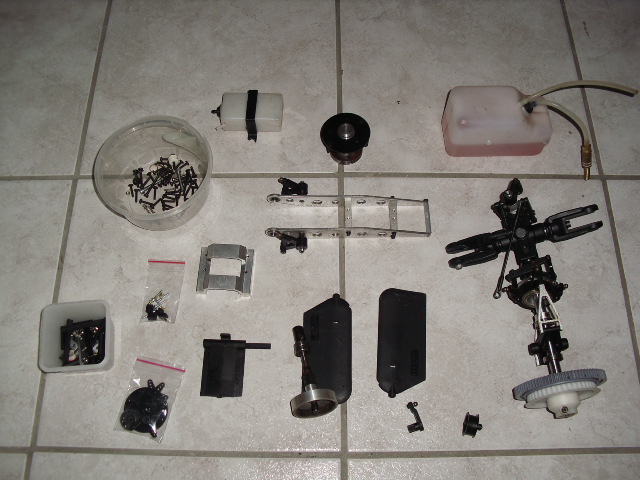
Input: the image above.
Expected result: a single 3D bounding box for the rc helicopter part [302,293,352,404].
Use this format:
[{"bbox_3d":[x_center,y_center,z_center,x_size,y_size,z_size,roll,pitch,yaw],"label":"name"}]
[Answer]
[{"bbox_3d":[0.008,0.109,0.676,0.050,0.011,0.114,0,65,0],"label":"rc helicopter part"}]

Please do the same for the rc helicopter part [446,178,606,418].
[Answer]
[{"bbox_3d":[0.219,0.043,0.666,0.159,0.093,0.258,-4,66,-2],"label":"rc helicopter part"}]

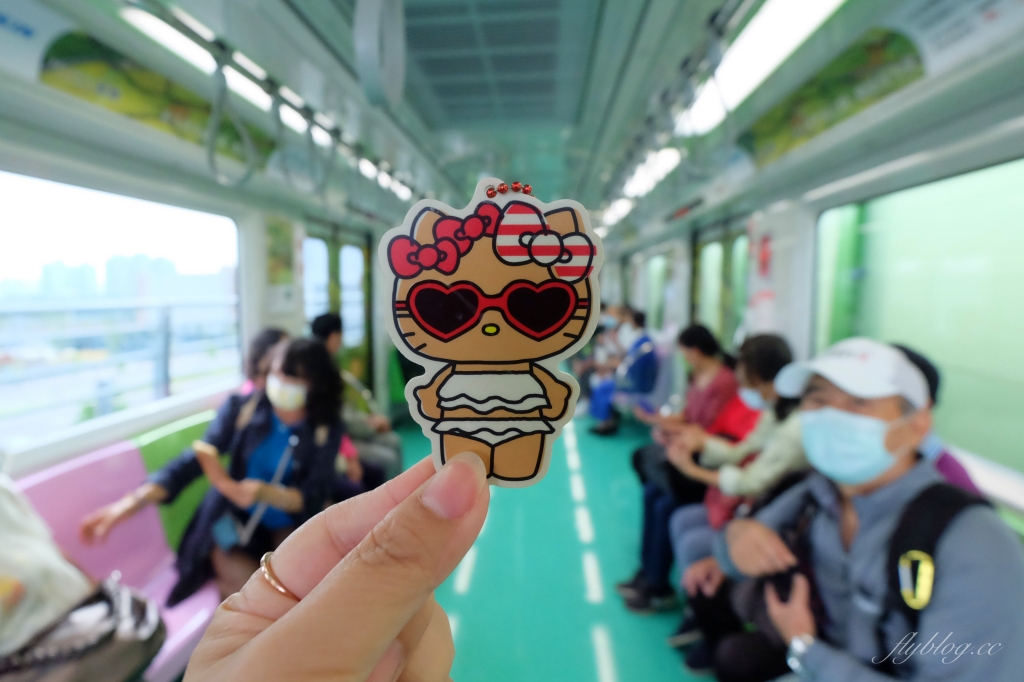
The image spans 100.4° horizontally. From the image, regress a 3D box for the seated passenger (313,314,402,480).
[{"bbox_3d":[-0.851,0.452,2.540,0.700,1.240,0.500,0,8,1],"label":"seated passenger"}]

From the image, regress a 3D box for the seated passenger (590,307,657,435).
[{"bbox_3d":[1.062,0.263,3.916,0.680,1.170,0.500,0,8,4],"label":"seated passenger"}]

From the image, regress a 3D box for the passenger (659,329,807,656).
[{"bbox_3d":[0.864,0.593,1.567,0.630,1.210,0.480,1,9,10],"label":"passenger"}]

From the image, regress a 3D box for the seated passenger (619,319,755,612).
[{"bbox_3d":[0.819,0.541,1.917,0.680,1.210,0.480,0,8,4],"label":"seated passenger"}]

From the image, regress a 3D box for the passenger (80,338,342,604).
[{"bbox_3d":[-0.925,0.605,1.646,0.780,1.200,0.800,-7,11,-38],"label":"passenger"}]

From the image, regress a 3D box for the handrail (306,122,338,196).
[{"bbox_3d":[-0.725,-0.664,1.635,0.050,0.290,0.140,0,8,4],"label":"handrail"}]

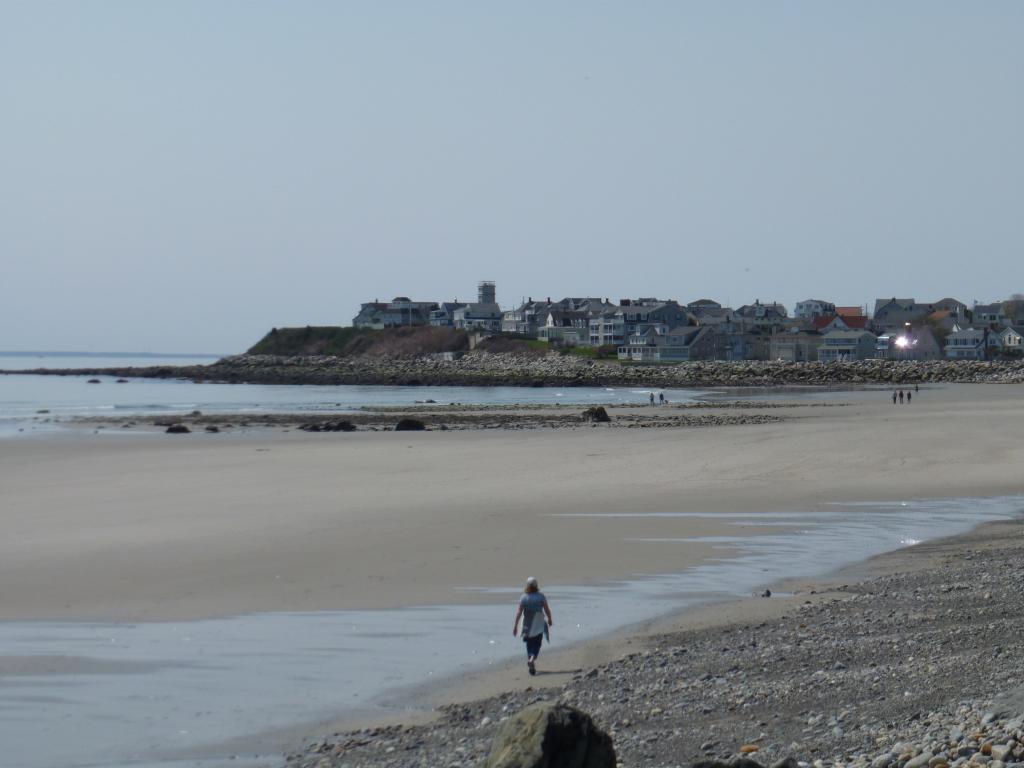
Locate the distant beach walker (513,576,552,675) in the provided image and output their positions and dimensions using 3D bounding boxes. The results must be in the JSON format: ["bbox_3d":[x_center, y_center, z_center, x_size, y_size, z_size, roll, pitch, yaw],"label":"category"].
[{"bbox_3d":[0.356,4.141,52.600,0.660,1.650,0.650,0,1,6],"label":"distant beach walker"}]

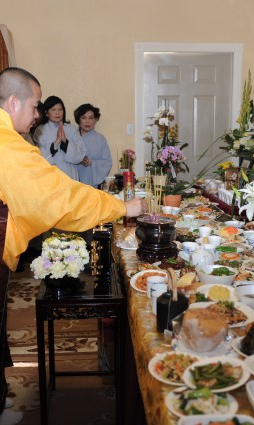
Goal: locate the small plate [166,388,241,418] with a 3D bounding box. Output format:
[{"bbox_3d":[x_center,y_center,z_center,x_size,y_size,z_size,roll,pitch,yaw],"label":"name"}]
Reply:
[{"bbox_3d":[0.165,0.415,1.089,0.168,0.035,0.168,-1,11,0],"label":"small plate"}]

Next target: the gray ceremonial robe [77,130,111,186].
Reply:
[{"bbox_3d":[-0.334,-0.112,4.259,0.450,1.160,0.340,-1,11,0],"label":"gray ceremonial robe"}]

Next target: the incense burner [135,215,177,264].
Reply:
[{"bbox_3d":[0.144,0.123,2.370,0.204,0.178,0.204,-1,11,-3],"label":"incense burner"}]

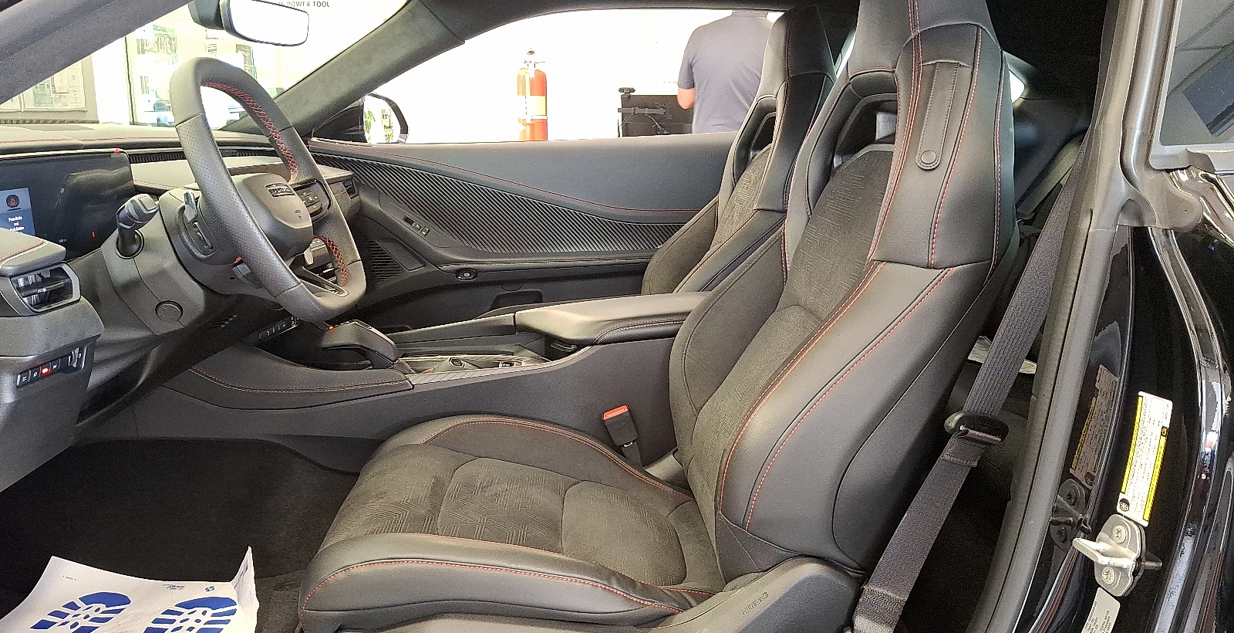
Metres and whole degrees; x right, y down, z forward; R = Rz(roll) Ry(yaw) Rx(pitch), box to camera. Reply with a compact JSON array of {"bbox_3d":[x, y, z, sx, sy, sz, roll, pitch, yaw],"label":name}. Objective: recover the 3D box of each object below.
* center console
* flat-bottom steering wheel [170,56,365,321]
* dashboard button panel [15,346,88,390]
[{"bbox_3d":[-0.292,0.114,1.575,1.050,0.290,0.270,-1,11,-1],"label":"center console"},{"bbox_3d":[-0.438,-0.153,1.127,0.100,0.347,0.373,-24,11,3],"label":"flat-bottom steering wheel"},{"bbox_3d":[-0.596,0.053,0.940,0.030,0.032,0.110,9,11,-3],"label":"dashboard button panel"}]

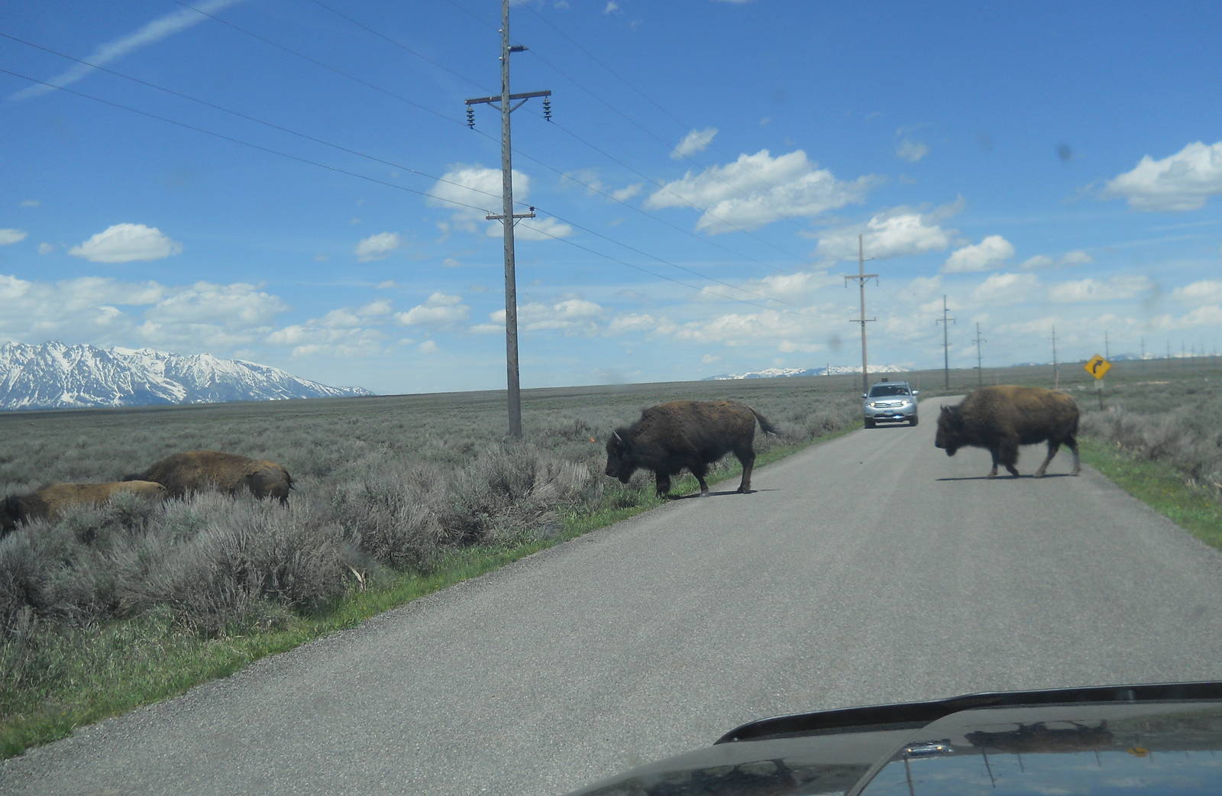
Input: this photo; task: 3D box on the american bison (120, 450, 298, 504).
[{"bbox_3d":[-5.520,1.290,18.000,2.250,1.150,0.820,-2,0,5],"label":"american bison"}]

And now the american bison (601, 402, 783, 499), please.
[{"bbox_3d":[1.206,0.775,20.000,2.450,1.430,0.780,-2,0,-17],"label":"american bison"}]

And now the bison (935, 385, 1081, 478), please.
[{"bbox_3d":[6.575,0.553,21.600,2.330,1.510,0.800,-2,0,5],"label":"bison"}]

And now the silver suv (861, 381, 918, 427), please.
[{"bbox_3d":[10.750,0.210,49.900,1.920,1.750,4.790,-2,0,15],"label":"silver suv"}]

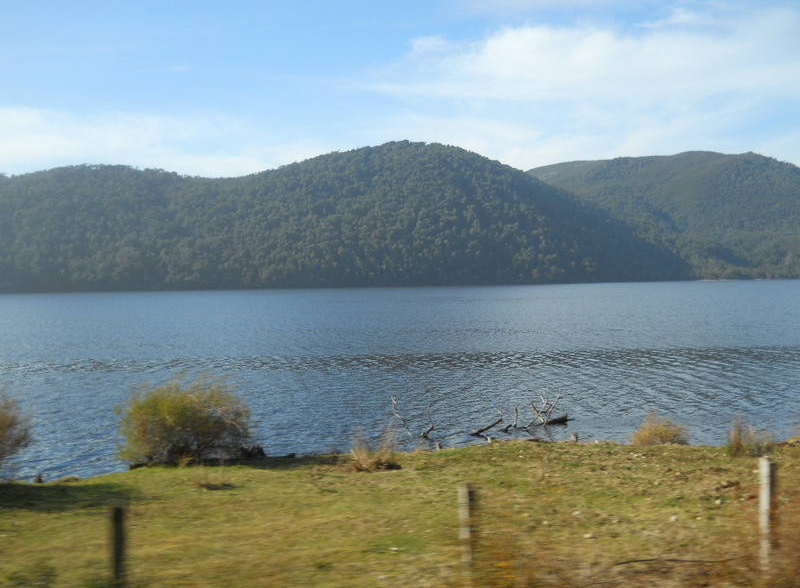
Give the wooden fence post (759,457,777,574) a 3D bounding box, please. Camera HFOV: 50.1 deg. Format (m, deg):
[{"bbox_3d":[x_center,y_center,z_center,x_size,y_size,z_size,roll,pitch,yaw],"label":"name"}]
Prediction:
[{"bbox_3d":[3.737,2.254,8.700,0.120,1.200,0.120,-1,1,0],"label":"wooden fence post"}]

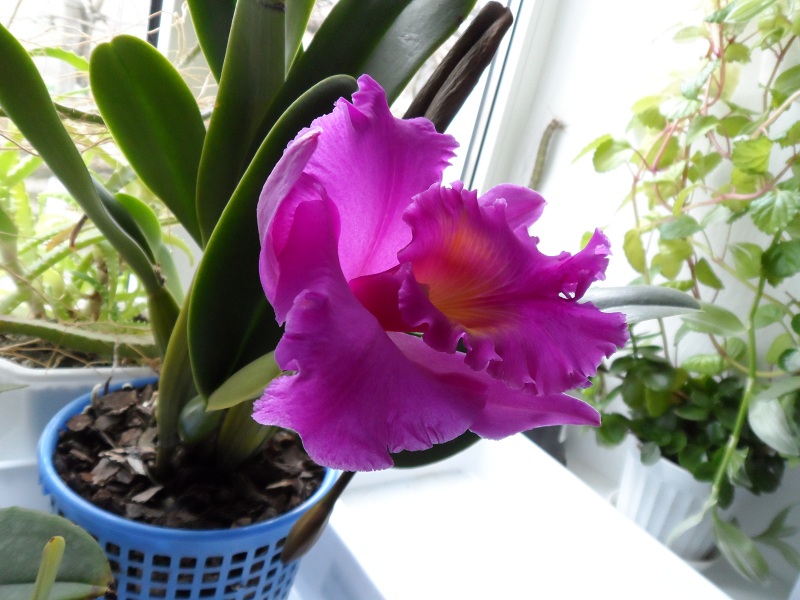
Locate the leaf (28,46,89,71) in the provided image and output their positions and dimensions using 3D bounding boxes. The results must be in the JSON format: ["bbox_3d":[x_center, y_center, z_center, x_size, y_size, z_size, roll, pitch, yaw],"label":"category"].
[{"bbox_3d":[-0.294,-0.209,0.560,0.070,0.025,0.018,11,19,-6],"label":"leaf"}]

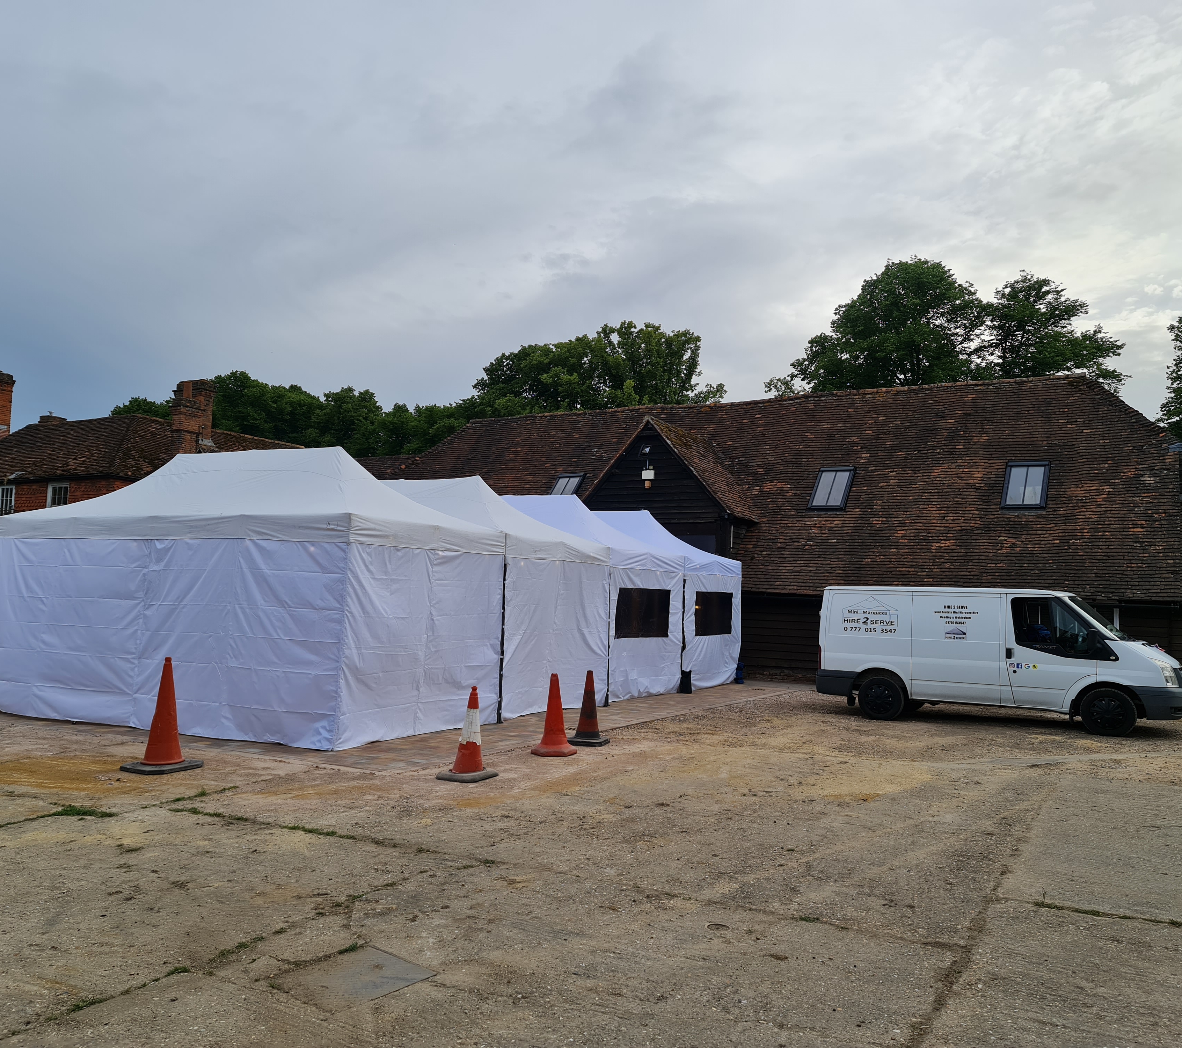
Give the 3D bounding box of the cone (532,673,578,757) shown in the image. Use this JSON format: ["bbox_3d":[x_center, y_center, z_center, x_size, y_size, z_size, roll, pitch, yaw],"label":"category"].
[{"bbox_3d":[-0.378,1.956,10.423,0.460,0.790,0.420,2,-5,-2],"label":"cone"}]

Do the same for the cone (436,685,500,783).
[{"bbox_3d":[-1.063,1.818,8.842,0.420,0.780,0.420,-2,-6,37],"label":"cone"}]

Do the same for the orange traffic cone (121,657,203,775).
[{"bbox_3d":[-3.847,1.699,9.106,0.560,0.985,0.560,-3,-6,45],"label":"orange traffic cone"}]

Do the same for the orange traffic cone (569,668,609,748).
[{"bbox_3d":[-0.009,2.032,11.230,0.400,0.785,0.400,0,-5,15],"label":"orange traffic cone"}]

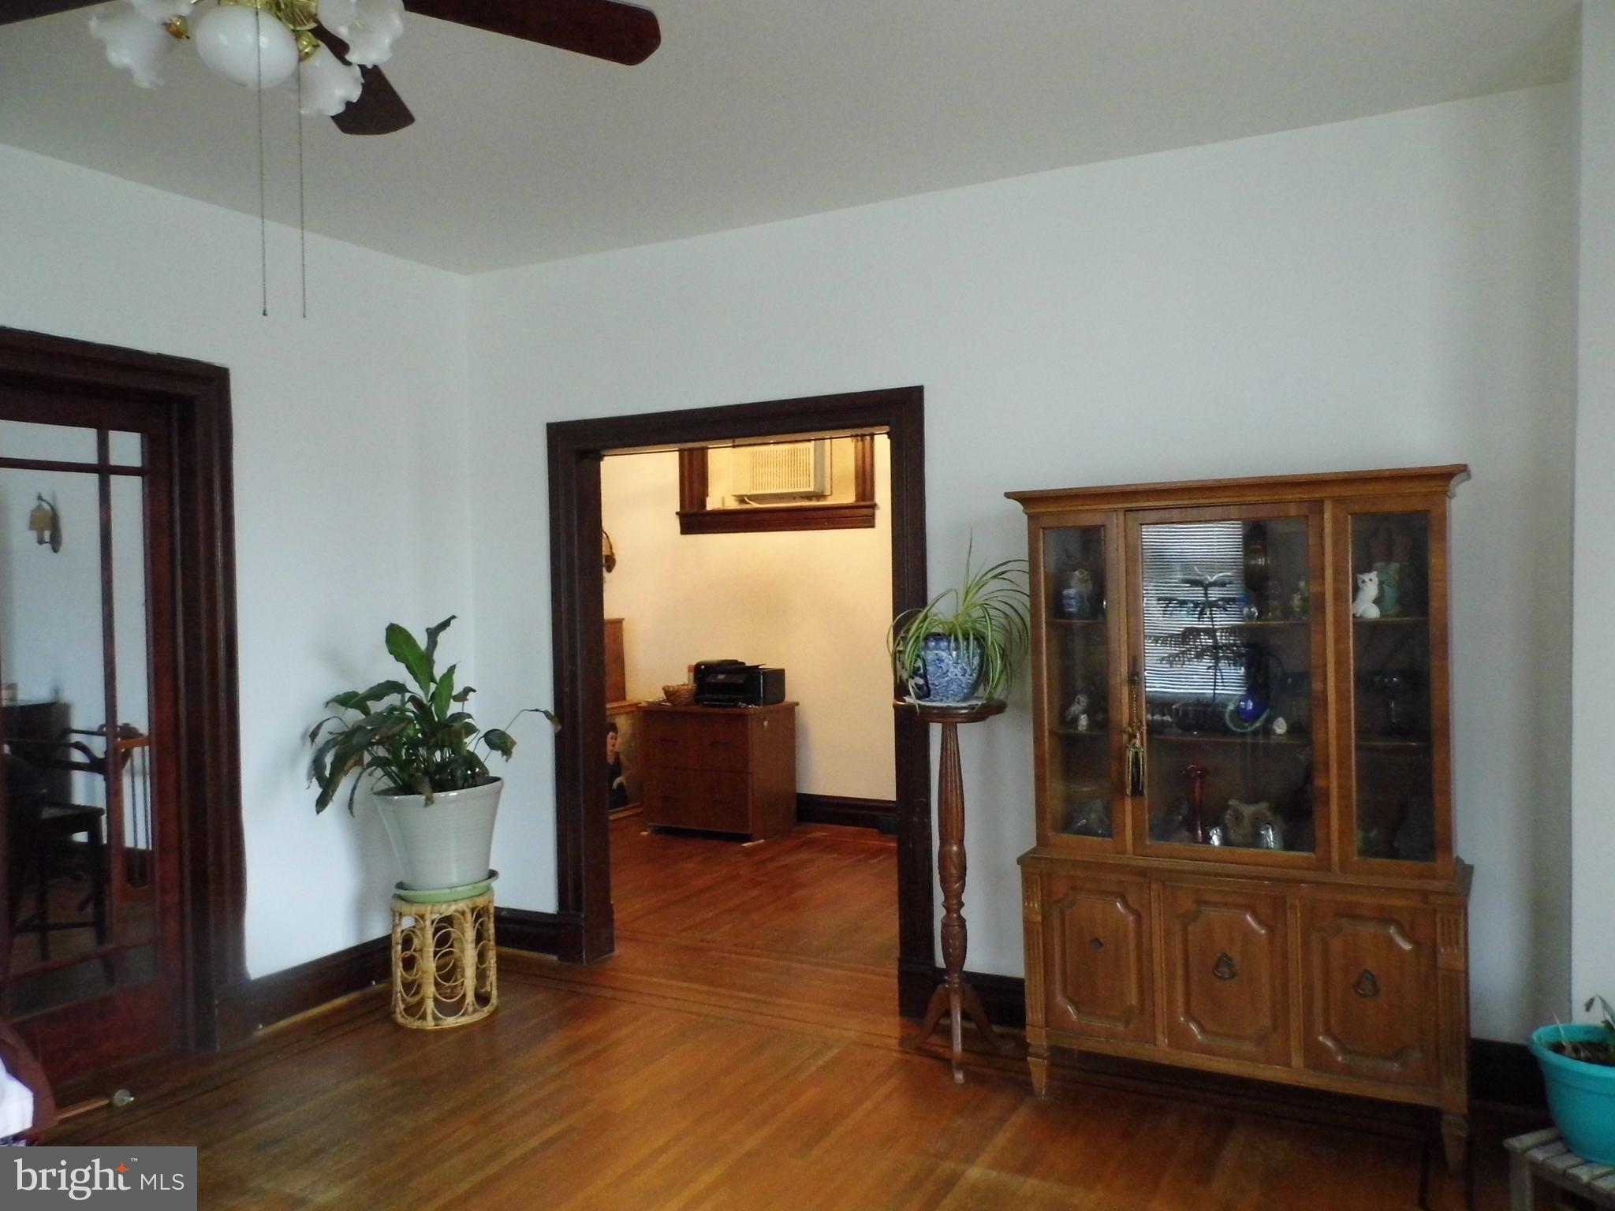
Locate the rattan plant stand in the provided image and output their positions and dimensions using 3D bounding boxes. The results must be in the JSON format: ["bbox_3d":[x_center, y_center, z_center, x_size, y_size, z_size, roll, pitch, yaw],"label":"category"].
[{"bbox_3d":[-1.297,1.234,4.170,0.356,0.429,0.356,-1,1,0],"label":"rattan plant stand"}]

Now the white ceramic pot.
[{"bbox_3d":[-1.306,0.808,4.162,0.438,0.348,0.438,-1,1,0],"label":"white ceramic pot"}]

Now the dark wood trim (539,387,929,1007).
[{"bbox_3d":[-0.266,0.347,4.363,1.594,2.156,0.158,-1,1,28],"label":"dark wood trim"}]

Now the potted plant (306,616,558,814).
[{"bbox_3d":[-1.303,0.362,4.109,0.780,0.645,0.660,-1,1,28],"label":"potted plant"}]

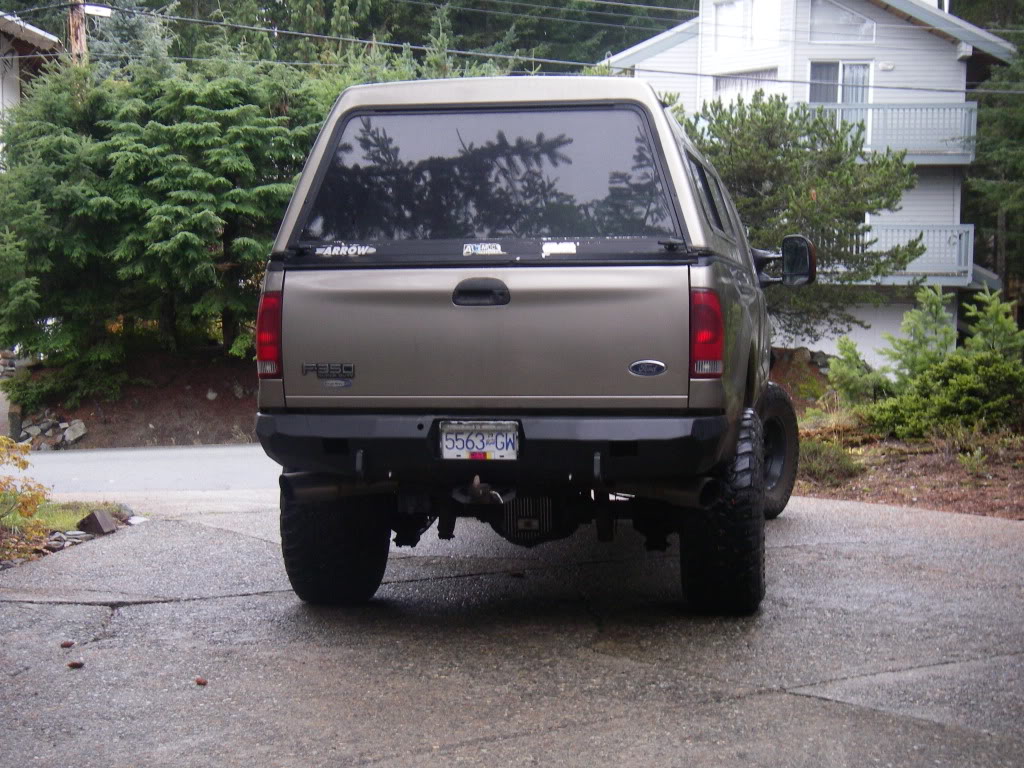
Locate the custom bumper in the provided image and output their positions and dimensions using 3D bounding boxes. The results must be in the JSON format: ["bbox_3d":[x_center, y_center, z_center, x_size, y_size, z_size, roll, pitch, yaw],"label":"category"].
[{"bbox_3d":[-0.097,0.272,7.535,1.940,0.280,0.290,0,2,9],"label":"custom bumper"}]

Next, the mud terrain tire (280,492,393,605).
[{"bbox_3d":[-0.818,0.573,8.808,0.335,0.935,0.935,0,2,9],"label":"mud terrain tire"}]

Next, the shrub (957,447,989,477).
[{"bbox_3d":[3.632,0.611,14.700,0.250,0.240,0.240,0,4,0],"label":"shrub"}]

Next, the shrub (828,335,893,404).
[{"bbox_3d":[3.422,-0.123,18.300,0.620,0.700,0.580,0,4,0],"label":"shrub"}]

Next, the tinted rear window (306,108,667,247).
[{"bbox_3d":[-0.104,-0.843,7.576,1.560,0.550,0.060,0,-11,9],"label":"tinted rear window"}]

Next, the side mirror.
[{"bbox_3d":[1.805,-0.775,11.700,0.210,0.330,0.140,0,2,9],"label":"side mirror"}]

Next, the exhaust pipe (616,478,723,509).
[{"bbox_3d":[0.657,0.459,7.720,0.130,0.130,0.520,-2,2,-44],"label":"exhaust pipe"}]

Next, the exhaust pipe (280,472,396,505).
[{"bbox_3d":[-0.749,0.442,7.951,0.520,0.130,0.130,-1,2,-28],"label":"exhaust pipe"}]

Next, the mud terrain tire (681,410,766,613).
[{"bbox_3d":[0.973,0.576,8.514,0.335,0.935,0.935,0,2,9],"label":"mud terrain tire"}]

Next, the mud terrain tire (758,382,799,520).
[{"bbox_3d":[1.626,0.449,12.655,0.335,0.935,0.935,1,2,31],"label":"mud terrain tire"}]

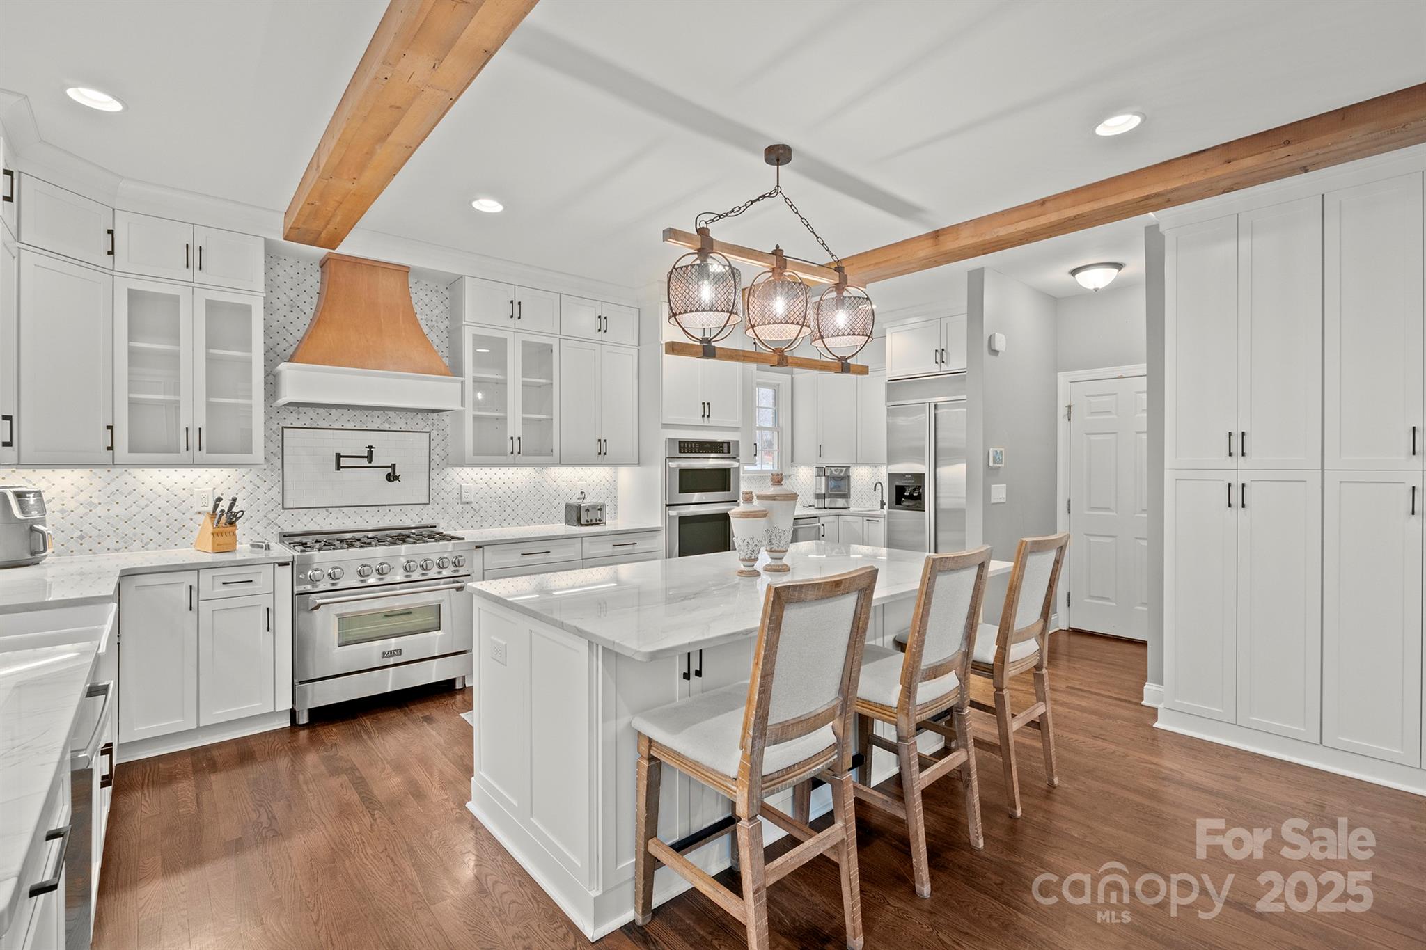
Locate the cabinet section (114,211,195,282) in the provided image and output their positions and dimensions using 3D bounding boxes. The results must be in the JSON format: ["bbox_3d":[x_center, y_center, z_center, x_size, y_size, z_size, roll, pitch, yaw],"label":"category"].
[{"bbox_3d":[-2.923,-1.151,3.323,0.302,0.306,0.330,-1,1,-41],"label":"cabinet section"}]

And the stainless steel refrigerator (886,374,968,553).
[{"bbox_3d":[2.170,0.220,5.617,0.660,2.135,1.065,0,0,-40],"label":"stainless steel refrigerator"}]

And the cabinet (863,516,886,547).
[{"bbox_3d":[1.755,0.835,6.233,0.600,0.830,0.250,0,0,-40],"label":"cabinet"}]

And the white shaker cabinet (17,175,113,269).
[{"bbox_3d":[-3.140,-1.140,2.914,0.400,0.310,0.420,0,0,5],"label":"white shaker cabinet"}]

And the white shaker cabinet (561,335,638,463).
[{"bbox_3d":[-0.953,-0.539,4.960,0.689,0.919,0.330,-1,1,-41],"label":"white shaker cabinet"}]

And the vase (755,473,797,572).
[{"bbox_3d":[0.280,0.208,2.791,0.188,0.427,0.188,0,0,0],"label":"vase"}]

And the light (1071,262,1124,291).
[{"bbox_3d":[2.708,-1.374,4.459,0.335,0.165,0.335,0,0,-40],"label":"light"}]

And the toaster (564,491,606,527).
[{"bbox_3d":[-0.990,0.296,4.919,0.252,0.182,0.240,-1,1,-41],"label":"toaster"}]

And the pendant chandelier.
[{"bbox_3d":[0.289,-0.946,2.763,1.110,0.940,0.295,0,0,-34],"label":"pendant chandelier"}]

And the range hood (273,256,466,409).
[{"bbox_3d":[-2.107,-0.844,3.910,0.955,0.890,0.510,0,0,-40],"label":"range hood"}]

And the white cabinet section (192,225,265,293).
[{"bbox_3d":[-2.694,-1.155,3.521,0.303,0.307,0.330,-1,1,-41],"label":"white cabinet section"}]

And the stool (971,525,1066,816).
[{"bbox_3d":[1.131,0.776,2.722,0.460,1.060,0.590,0,0,-40],"label":"stool"}]

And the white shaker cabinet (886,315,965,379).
[{"bbox_3d":[2.144,-1.105,5.577,0.600,0.447,1.010,-1,1,-41],"label":"white shaker cabinet"}]

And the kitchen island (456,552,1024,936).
[{"bbox_3d":[0.240,0.865,2.753,2.180,0.888,1.270,0,0,-40],"label":"kitchen island"}]

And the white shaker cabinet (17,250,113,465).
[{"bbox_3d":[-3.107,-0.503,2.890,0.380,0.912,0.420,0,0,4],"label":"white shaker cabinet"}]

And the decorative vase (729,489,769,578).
[{"bbox_3d":[0.153,0.244,2.671,0.169,0.357,0.169,0,0,0],"label":"decorative vase"}]

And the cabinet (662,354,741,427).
[{"bbox_3d":[-0.258,-0.703,5.351,0.837,0.610,0.570,-1,1,-41],"label":"cabinet"}]

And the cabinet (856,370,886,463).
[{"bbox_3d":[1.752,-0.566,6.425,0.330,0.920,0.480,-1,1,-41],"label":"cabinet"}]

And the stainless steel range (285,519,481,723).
[{"bbox_3d":[-2.015,0.832,3.808,0.915,0.960,0.750,0,0,-40],"label":"stainless steel range"}]

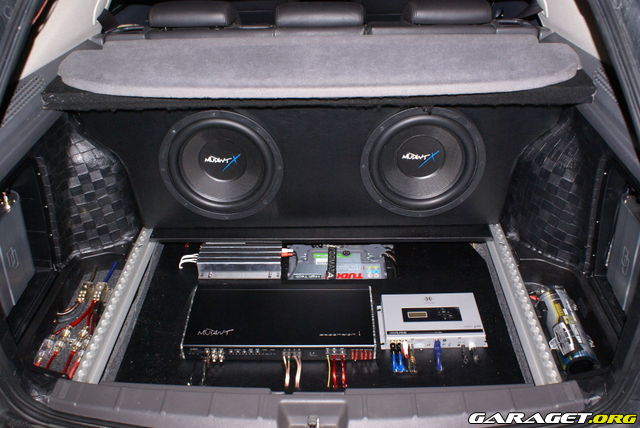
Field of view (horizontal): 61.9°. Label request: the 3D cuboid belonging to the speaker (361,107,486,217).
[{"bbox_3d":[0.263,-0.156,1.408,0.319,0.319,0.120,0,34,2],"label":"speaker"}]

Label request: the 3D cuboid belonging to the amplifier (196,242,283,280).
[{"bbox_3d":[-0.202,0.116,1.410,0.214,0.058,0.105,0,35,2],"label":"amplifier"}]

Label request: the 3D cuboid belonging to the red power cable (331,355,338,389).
[{"bbox_3d":[0.031,0.333,1.130,0.013,0.021,0.081,0,35,2],"label":"red power cable"}]

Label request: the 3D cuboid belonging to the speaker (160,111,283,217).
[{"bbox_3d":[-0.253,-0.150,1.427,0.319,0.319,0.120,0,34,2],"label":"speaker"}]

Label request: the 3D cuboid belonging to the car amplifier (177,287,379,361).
[{"bbox_3d":[-0.088,0.248,1.231,0.421,0.043,0.181,0,35,2],"label":"car amplifier"}]

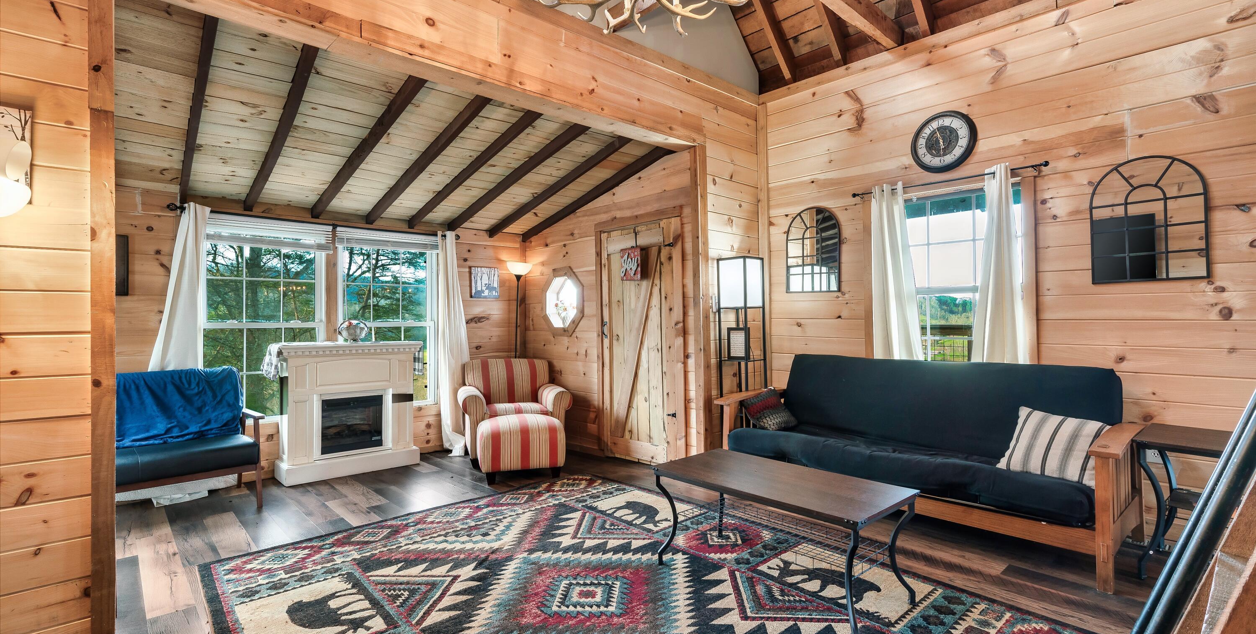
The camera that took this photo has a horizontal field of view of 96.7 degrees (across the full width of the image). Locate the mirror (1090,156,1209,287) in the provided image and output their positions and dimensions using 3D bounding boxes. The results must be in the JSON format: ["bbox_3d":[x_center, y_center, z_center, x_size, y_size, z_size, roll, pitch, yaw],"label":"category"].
[{"bbox_3d":[2.713,-0.510,2.921,0.030,0.650,0.455,0,0,-43],"label":"mirror"}]

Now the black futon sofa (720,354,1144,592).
[{"bbox_3d":[1.652,0.737,3.414,0.881,0.914,2.149,0,0,-42],"label":"black futon sofa"}]

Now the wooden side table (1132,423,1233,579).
[{"bbox_3d":[2.698,0.870,2.519,0.587,0.638,0.565,0,0,-43],"label":"wooden side table"}]

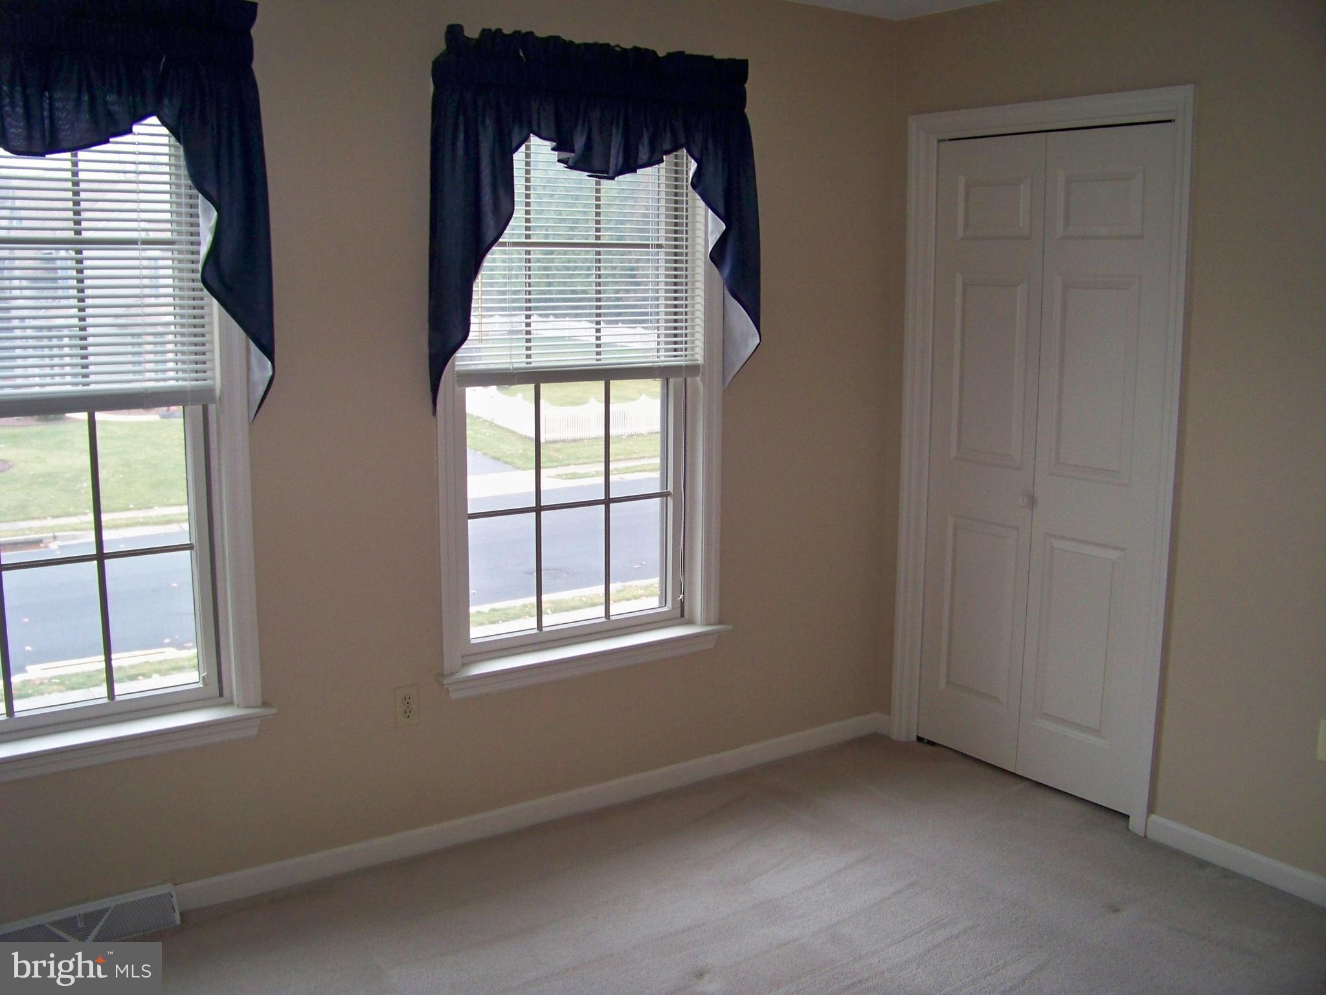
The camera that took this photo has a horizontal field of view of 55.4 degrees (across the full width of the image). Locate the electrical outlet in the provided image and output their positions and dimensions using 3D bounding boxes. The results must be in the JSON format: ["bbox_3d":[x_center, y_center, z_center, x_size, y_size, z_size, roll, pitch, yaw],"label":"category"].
[{"bbox_3d":[-0.704,0.573,3.472,0.070,0.114,0.010,-6,11,-34],"label":"electrical outlet"}]

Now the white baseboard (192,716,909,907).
[{"bbox_3d":[-0.231,0.908,3.858,2.410,0.077,0.022,-6,11,-34],"label":"white baseboard"}]

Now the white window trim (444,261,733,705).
[{"bbox_3d":[-0.211,-0.321,3.667,0.980,1.690,0.075,-6,11,-34],"label":"white window trim"}]

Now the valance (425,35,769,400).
[{"bbox_3d":[-0.165,-0.752,3.564,1.055,0.975,0.120,-6,11,-34],"label":"valance"}]

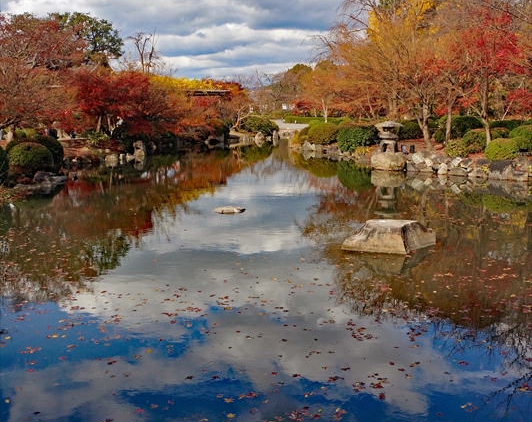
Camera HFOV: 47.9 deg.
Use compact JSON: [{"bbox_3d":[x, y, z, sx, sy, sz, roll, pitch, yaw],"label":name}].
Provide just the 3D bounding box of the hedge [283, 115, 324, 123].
[{"bbox_3d":[4.381,-9.575,63.288,5.358,0.814,1.100,4,10,25],"label":"hedge"}]

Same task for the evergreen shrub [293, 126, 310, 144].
[{"bbox_3d":[2.116,-4.391,34.752,1.101,1.087,1.101,1,10,3],"label":"evergreen shrub"}]

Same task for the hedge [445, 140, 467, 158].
[{"bbox_3d":[6.832,-2.226,21.528,0.786,0.670,0.786,3,10,17],"label":"hedge"}]

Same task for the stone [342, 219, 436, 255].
[{"bbox_3d":[1.950,0.384,9.380,1.420,0.370,1.050,2,9,14],"label":"stone"}]

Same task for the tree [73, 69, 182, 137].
[{"bbox_3d":[-7.214,-5.611,31.000,5.500,3.600,4.600,-2,9,-13],"label":"tree"}]

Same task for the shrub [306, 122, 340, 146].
[{"bbox_3d":[3.199,-4.322,33.649,1.773,1.309,1.773,1,10,5],"label":"shrub"}]

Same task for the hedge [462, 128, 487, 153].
[{"bbox_3d":[7.863,-2.635,22.500,1.050,1.000,1.050,3,10,19],"label":"hedge"}]

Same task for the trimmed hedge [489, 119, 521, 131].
[{"bbox_3d":[11.717,-4.023,29.237,1.641,0.890,1.641,4,10,21],"label":"trimmed hedge"}]

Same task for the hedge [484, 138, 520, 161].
[{"bbox_3d":[8.011,-2.073,20.337,1.164,0.764,1.164,4,10,21],"label":"hedge"}]

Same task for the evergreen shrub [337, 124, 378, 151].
[{"bbox_3d":[4.297,-3.410,28.000,2.000,1.320,1.800,1,9,9],"label":"evergreen shrub"}]

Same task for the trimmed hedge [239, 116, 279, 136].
[{"bbox_3d":[-0.446,-6.345,44.564,2.899,1.560,2.500,0,10,-1],"label":"trimmed hedge"}]

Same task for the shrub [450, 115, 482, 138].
[{"bbox_3d":[10.134,-4.246,30.300,1.650,1.180,1.500,3,10,18],"label":"shrub"}]

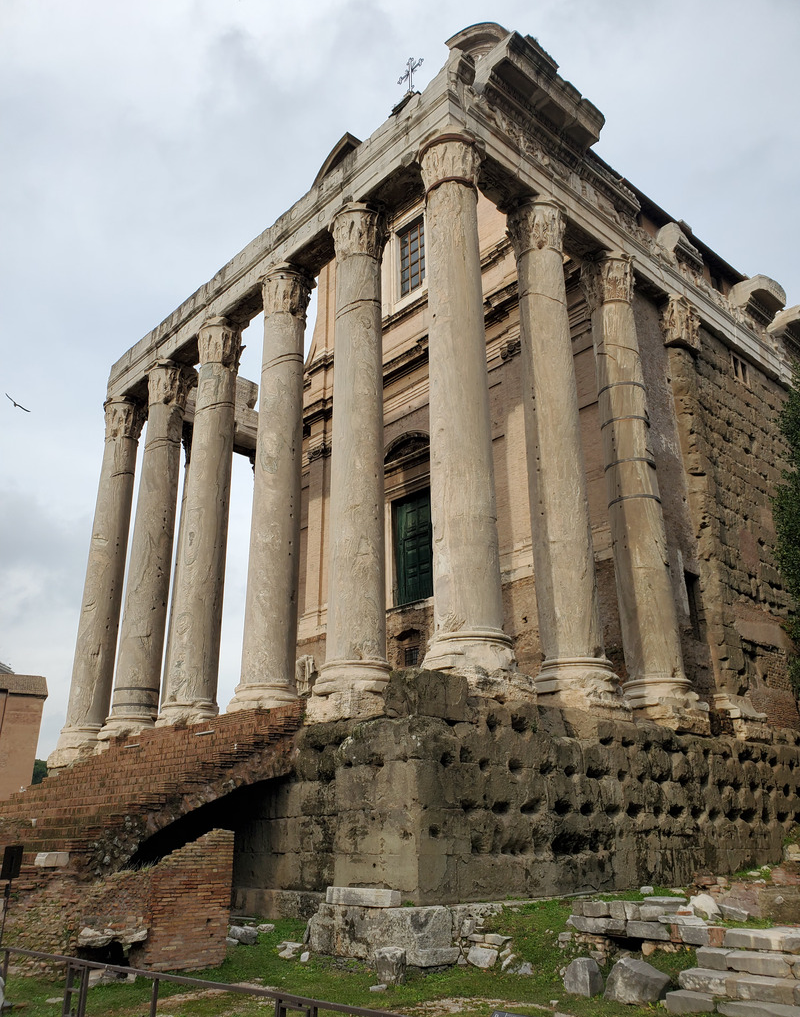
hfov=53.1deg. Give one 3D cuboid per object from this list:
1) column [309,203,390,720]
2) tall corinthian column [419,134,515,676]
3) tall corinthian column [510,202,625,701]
[{"bbox_3d":[-1.126,-1.944,21.626,1.900,14.300,1.900,-1,-22,0],"label":"column"},{"bbox_3d":[1.396,-2.999,19.087,1.900,14.300,1.900,-1,-22,0],"label":"tall corinthian column"},{"bbox_3d":[4.195,-2.037,21.562,1.900,14.300,1.900,-1,-22,0],"label":"tall corinthian column"}]

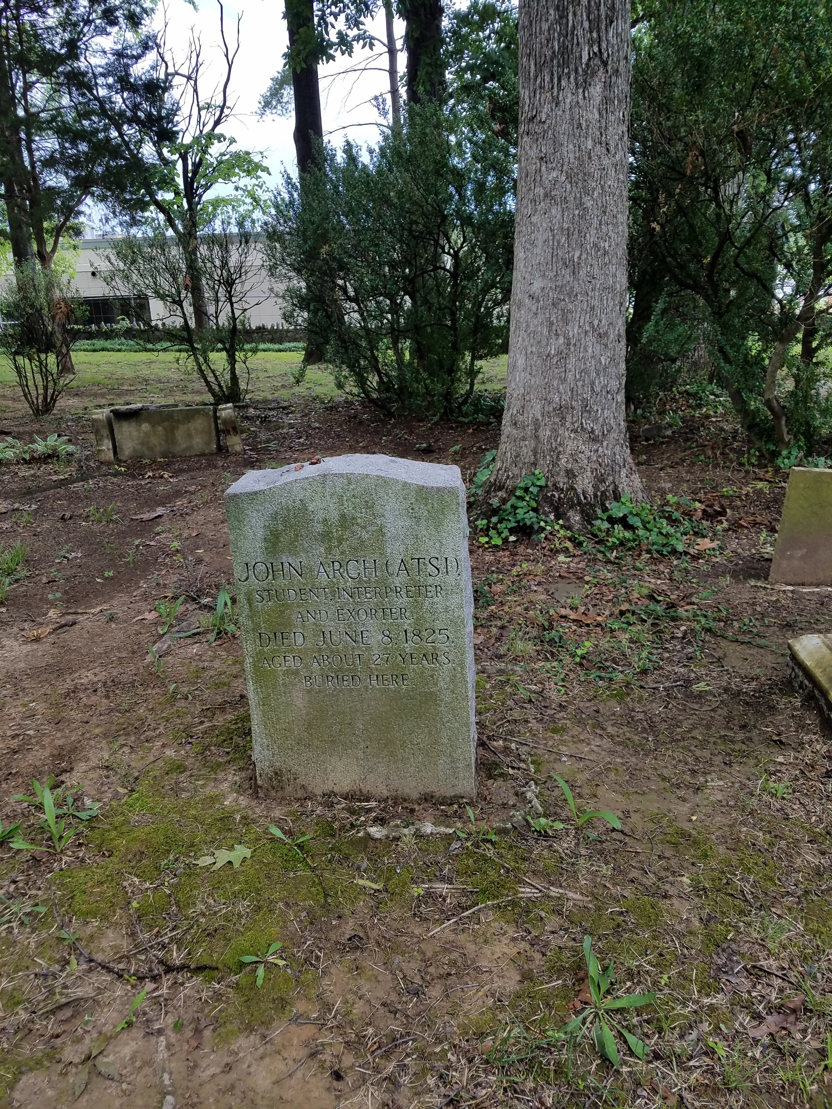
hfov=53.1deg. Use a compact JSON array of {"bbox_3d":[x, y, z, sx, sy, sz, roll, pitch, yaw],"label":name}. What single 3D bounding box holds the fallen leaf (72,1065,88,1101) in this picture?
[{"bbox_3d":[-0.667,1.051,1.663,0.027,0.012,0.090,-1,16,-2],"label":"fallen leaf"}]

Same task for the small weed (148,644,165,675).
[{"bbox_3d":[-1.016,0.412,3.262,0.055,0.105,0.055,0,17,0],"label":"small weed"}]

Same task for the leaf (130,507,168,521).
[{"bbox_3d":[-2.063,-0.317,6.381,0.270,0.045,0.160,-14,21,-38],"label":"leaf"}]

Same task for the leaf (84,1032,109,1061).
[{"bbox_3d":[-0.623,0.959,1.627,0.034,0.014,0.080,10,20,30],"label":"leaf"}]

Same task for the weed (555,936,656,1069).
[{"bbox_3d":[0.407,0.957,1.795,0.200,0.095,0.250,-1,16,0],"label":"weed"}]

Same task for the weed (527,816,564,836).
[{"bbox_3d":[0.355,0.747,2.289,0.098,0.032,0.055,0,17,0],"label":"weed"}]

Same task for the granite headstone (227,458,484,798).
[{"bbox_3d":[-0.174,0.234,2.636,0.695,1.036,0.290,-2,16,4],"label":"granite headstone"}]

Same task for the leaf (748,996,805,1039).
[{"bbox_3d":[0.728,0.933,1.685,0.120,0.030,0.070,-7,18,-21],"label":"leaf"}]

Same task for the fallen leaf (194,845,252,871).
[{"bbox_3d":[-0.504,0.790,2.174,0.145,0.018,0.080,-4,18,-14],"label":"fallen leaf"}]

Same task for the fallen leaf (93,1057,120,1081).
[{"bbox_3d":[-0.627,1.042,1.691,0.078,0.012,0.033,9,19,32],"label":"fallen leaf"}]

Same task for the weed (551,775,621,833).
[{"bbox_3d":[0.469,0.692,2.313,0.190,0.125,0.080,0,17,0],"label":"weed"}]

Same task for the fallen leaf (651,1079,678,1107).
[{"bbox_3d":[0.481,1.043,1.621,0.032,0.018,0.066,-10,19,-29],"label":"fallen leaf"}]

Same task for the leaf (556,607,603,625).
[{"bbox_3d":[0.746,0.280,3.805,0.210,0.040,0.120,0,17,0],"label":"leaf"}]

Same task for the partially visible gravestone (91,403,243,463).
[{"bbox_3d":[-2.814,-1.418,9.457,1.560,0.550,0.680,-6,17,-16],"label":"partially visible gravestone"}]

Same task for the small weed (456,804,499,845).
[{"bbox_3d":[0.166,0.733,2.264,0.113,0.075,0.075,0,17,0],"label":"small weed"}]

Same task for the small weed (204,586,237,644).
[{"bbox_3d":[-0.946,0.280,4.005,0.145,0.195,0.190,-1,16,0],"label":"small weed"}]

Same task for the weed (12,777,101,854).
[{"bbox_3d":[-0.972,0.704,2.263,0.215,0.130,0.160,0,17,0],"label":"weed"}]

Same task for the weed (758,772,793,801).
[{"bbox_3d":[1.136,0.726,2.628,0.097,0.052,0.088,-1,16,0],"label":"weed"}]

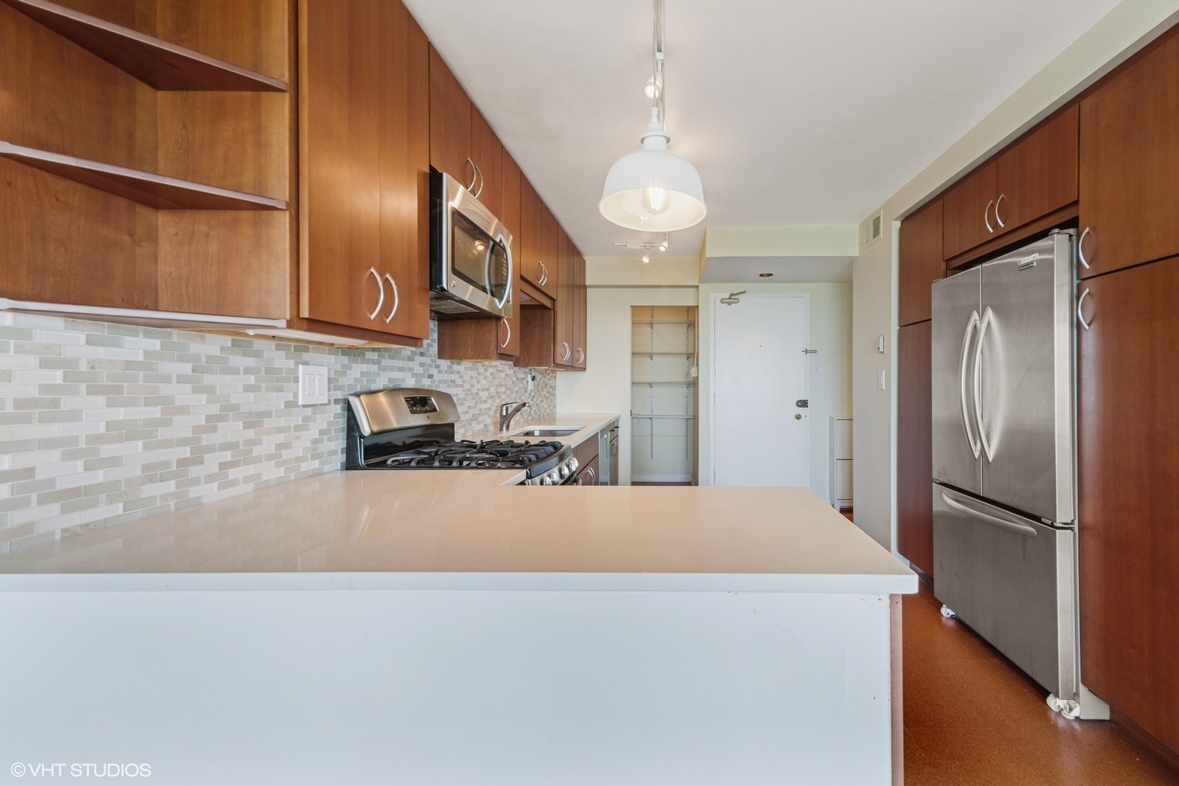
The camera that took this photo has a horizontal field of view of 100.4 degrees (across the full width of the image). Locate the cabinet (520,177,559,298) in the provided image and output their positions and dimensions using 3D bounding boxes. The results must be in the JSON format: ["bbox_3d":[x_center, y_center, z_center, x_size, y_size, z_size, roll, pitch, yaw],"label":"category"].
[{"bbox_3d":[-0.474,-0.970,3.257,0.335,0.597,0.870,0,1,10],"label":"cabinet"}]

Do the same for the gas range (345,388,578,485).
[{"bbox_3d":[-0.471,0.583,2.157,0.705,1.209,0.774,0,1,10],"label":"gas range"}]

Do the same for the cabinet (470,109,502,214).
[{"bbox_3d":[-0.635,-1.043,2.339,0.335,0.429,0.397,0,1,10],"label":"cabinet"}]

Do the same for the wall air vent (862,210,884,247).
[{"bbox_3d":[2.024,-1.156,3.515,0.025,0.190,0.371,0,1,10],"label":"wall air vent"}]

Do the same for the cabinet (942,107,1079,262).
[{"bbox_3d":[2.154,-0.888,2.197,0.590,0.347,0.919,0,1,10],"label":"cabinet"}]

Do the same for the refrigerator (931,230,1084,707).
[{"bbox_3d":[2.075,0.289,2.174,0.720,1.780,0.886,0,1,10],"label":"refrigerator"}]

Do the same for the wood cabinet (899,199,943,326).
[{"bbox_3d":[2.281,-0.752,2.919,0.590,0.642,0.548,0,1,10],"label":"wood cabinet"}]

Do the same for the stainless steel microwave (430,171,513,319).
[{"bbox_3d":[-0.621,-0.585,2.158,0.415,0.422,0.768,0,1,10],"label":"stainless steel microwave"}]

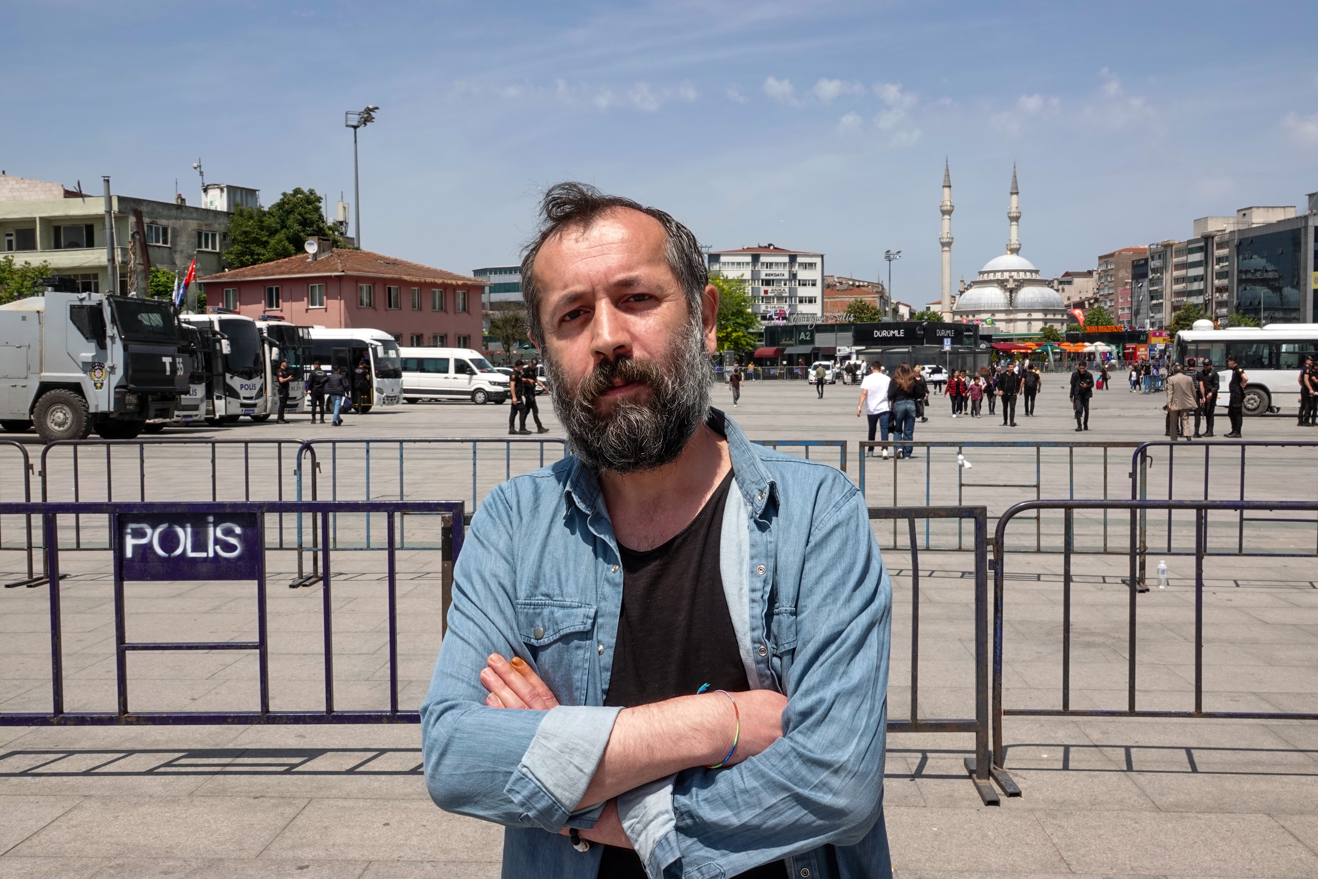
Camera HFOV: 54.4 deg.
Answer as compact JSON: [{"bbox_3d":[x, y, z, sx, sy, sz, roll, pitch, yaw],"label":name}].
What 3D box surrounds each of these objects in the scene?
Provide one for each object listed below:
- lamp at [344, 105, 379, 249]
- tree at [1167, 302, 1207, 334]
[{"bbox_3d":[-20.955,-13.512,90.377,2.300,20.000,1.500,1,4,23],"label":"lamp"},{"bbox_3d":[64.317,-12.374,155.548,5.400,8.700,5.400,0,3,0],"label":"tree"}]

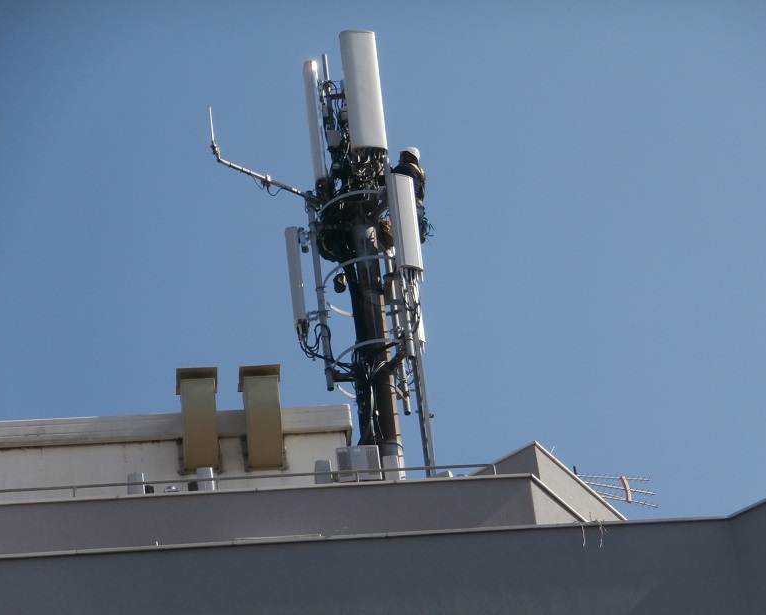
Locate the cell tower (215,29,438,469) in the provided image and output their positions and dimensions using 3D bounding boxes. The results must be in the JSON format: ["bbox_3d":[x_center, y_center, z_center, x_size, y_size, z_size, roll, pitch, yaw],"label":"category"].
[{"bbox_3d":[-0.656,-0.438,53.683,2.900,8.000,2.250,-6,-38,0],"label":"cell tower"}]

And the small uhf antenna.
[{"bbox_3d":[3.173,2.479,54.092,1.280,0.500,0.360,9,-40,-20],"label":"small uhf antenna"}]

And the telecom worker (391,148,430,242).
[{"bbox_3d":[0.344,-1.567,54.962,0.620,1.750,0.550,-14,-38,9],"label":"telecom worker"}]

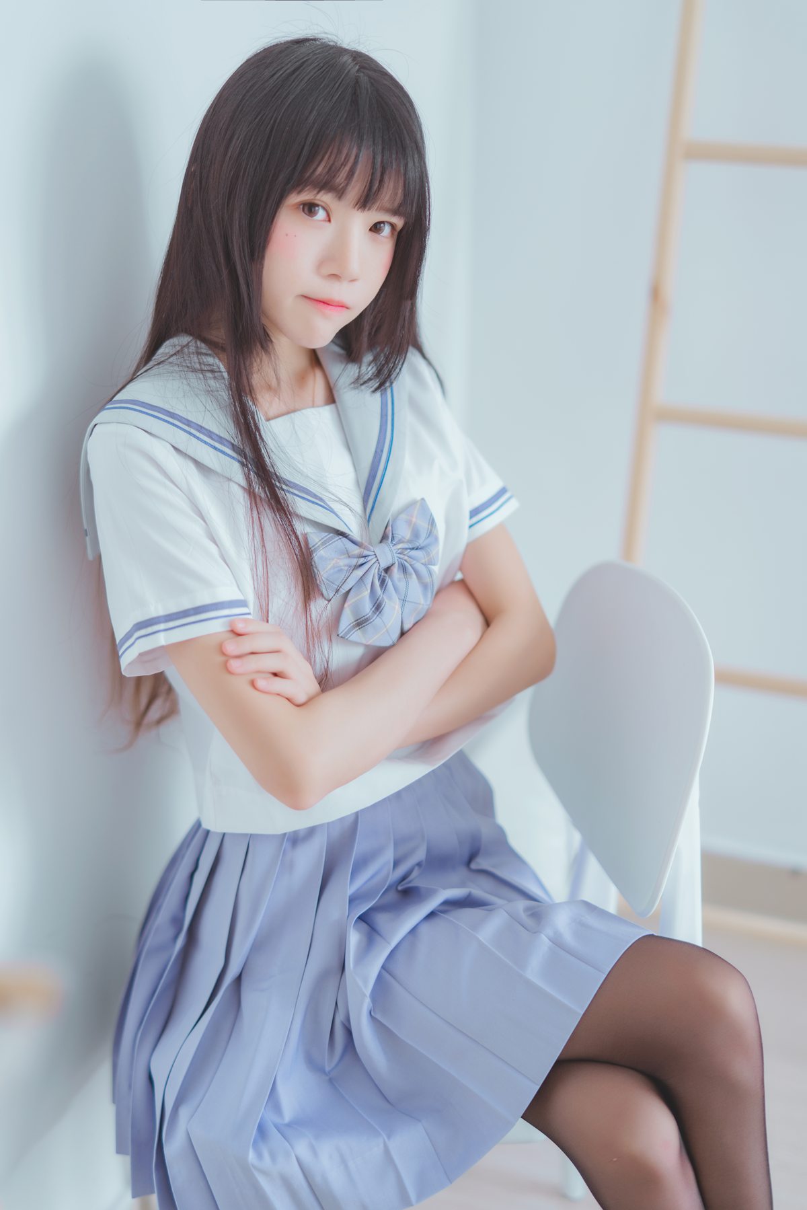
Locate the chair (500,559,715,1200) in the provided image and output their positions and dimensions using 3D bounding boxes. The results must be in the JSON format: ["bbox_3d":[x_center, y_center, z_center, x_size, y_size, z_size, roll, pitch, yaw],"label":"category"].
[{"bbox_3d":[0.026,0.390,1.658,0.500,0.810,0.430,-7,23,-13],"label":"chair"}]

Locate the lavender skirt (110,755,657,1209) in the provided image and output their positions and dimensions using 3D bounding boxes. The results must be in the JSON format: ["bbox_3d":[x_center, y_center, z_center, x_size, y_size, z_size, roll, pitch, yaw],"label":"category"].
[{"bbox_3d":[-0.035,0.343,1.476,0.470,0.410,0.400,18,29,38],"label":"lavender skirt"}]

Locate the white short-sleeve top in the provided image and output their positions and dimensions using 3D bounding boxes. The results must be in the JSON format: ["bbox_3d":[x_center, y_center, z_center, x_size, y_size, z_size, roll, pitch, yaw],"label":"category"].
[{"bbox_3d":[-0.080,-0.011,1.469,0.440,0.460,0.280,-18,19,-35],"label":"white short-sleeve top"}]

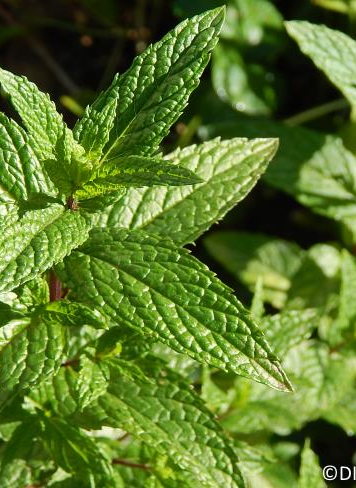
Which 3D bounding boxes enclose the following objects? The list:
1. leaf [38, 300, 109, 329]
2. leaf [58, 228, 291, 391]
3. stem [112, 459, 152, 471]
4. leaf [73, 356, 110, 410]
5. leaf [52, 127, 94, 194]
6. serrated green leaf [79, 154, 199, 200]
[{"bbox_3d":[-0.026,0.017,0.615,0.018,0.005,0.010,18,44,15],"label":"leaf"},{"bbox_3d":[-0.001,0.016,0.598,0.065,0.011,0.026,33,58,11],"label":"leaf"},{"bbox_3d":[-0.012,0.057,0.645,0.013,0.002,0.002,12,46,14],"label":"stem"},{"bbox_3d":[-0.022,0.036,0.632,0.011,0.005,0.015,6,65,0],"label":"leaf"},{"bbox_3d":[-0.025,-0.020,0.590,0.011,0.019,0.006,-9,21,0],"label":"leaf"},{"bbox_3d":[-0.009,-0.016,0.588,0.031,0.007,0.013,-1,44,15],"label":"serrated green leaf"}]

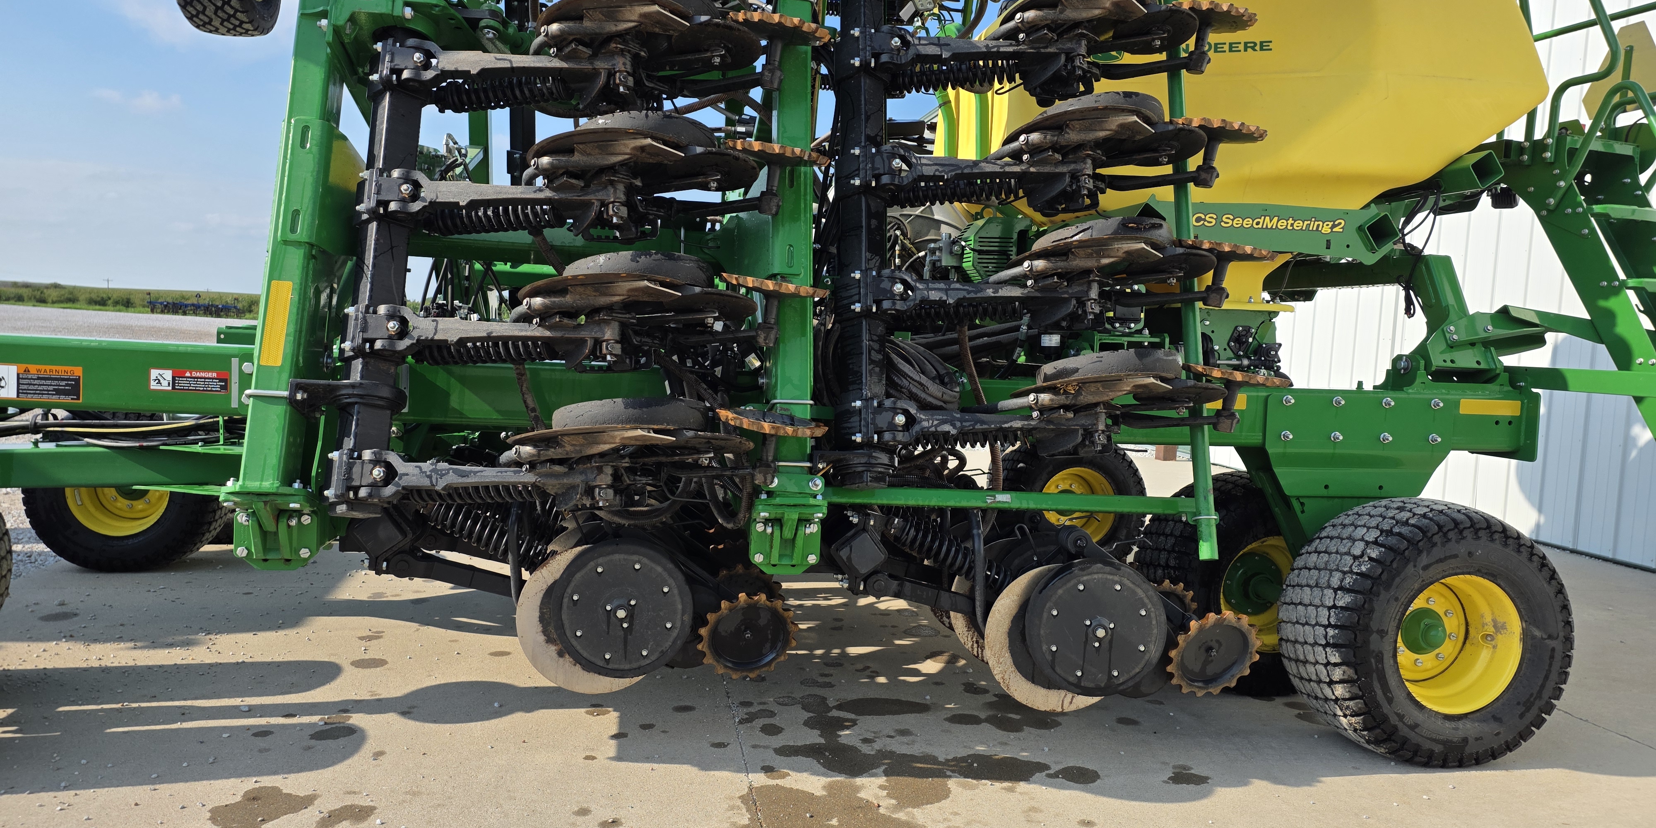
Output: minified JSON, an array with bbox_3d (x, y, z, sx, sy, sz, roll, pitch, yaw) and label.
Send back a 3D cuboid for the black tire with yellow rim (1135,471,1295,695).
[{"bbox_3d":[1.621,0.645,4.240,0.840,0.835,0.435,2,5,-8],"label":"black tire with yellow rim"}]

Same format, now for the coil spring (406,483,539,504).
[{"bbox_3d":[-0.945,0.190,2.922,0.414,0.092,0.092,-2,-13,11],"label":"coil spring"}]

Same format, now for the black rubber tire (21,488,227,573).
[{"bbox_3d":[-3.711,0.363,5.897,0.930,0.930,0.430,3,4,-9],"label":"black rubber tire"}]

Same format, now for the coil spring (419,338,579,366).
[{"bbox_3d":[-0.943,-0.183,3.004,0.414,0.092,0.092,-2,-13,11],"label":"coil spring"}]

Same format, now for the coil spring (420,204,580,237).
[{"bbox_3d":[-0.944,-0.557,3.091,0.410,0.094,0.094,-3,-12,10],"label":"coil spring"}]

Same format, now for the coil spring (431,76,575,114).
[{"bbox_3d":[-0.938,-0.927,3.167,0.414,0.092,0.092,-2,-13,11],"label":"coil spring"}]

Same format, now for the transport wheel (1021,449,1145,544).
[{"bbox_3d":[1.297,0.489,6.049,0.855,0.855,0.400,2,5,-7],"label":"transport wheel"}]

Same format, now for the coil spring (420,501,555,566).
[{"bbox_3d":[-0.994,0.361,3.252,0.400,0.094,0.094,29,1,-10],"label":"coil spring"}]

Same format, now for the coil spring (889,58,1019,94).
[{"bbox_3d":[0.376,-1.059,3.430,0.410,0.094,0.094,-3,-12,10],"label":"coil spring"}]

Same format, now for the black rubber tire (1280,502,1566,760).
[{"bbox_3d":[1.992,0.723,3.693,0.855,0.855,0.400,2,5,-7],"label":"black rubber tire"}]

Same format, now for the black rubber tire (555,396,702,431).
[{"bbox_3d":[-0.519,0.035,2.884,0.400,0.105,0.400,2,-9,-10],"label":"black rubber tire"}]

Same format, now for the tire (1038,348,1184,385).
[{"bbox_3d":[0.799,-0.096,3.142,0.400,0.105,0.400,2,-9,-10],"label":"tire"}]

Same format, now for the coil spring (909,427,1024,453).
[{"bbox_3d":[0.373,0.061,3.176,0.414,0.092,0.092,-2,-13,11],"label":"coil spring"}]

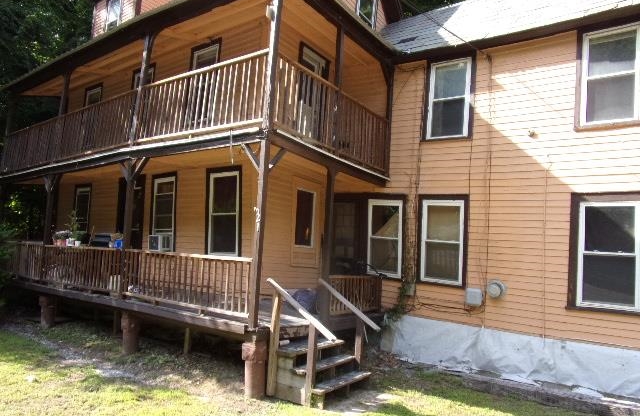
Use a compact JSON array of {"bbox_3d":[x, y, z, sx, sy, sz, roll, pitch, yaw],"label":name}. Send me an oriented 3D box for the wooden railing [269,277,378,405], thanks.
[{"bbox_3d":[0.085,1.565,5.430,1.029,1.330,1.198,-1,-6,36],"label":"wooden railing"}]

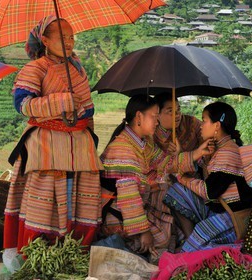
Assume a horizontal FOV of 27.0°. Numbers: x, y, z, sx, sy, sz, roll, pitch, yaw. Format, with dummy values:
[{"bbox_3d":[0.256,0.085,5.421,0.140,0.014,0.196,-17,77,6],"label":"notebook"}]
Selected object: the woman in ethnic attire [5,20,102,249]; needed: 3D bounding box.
[{"bbox_3d":[-0.452,-0.016,3.270,0.580,1.510,0.480,-1,3,-33],"label":"woman in ethnic attire"}]

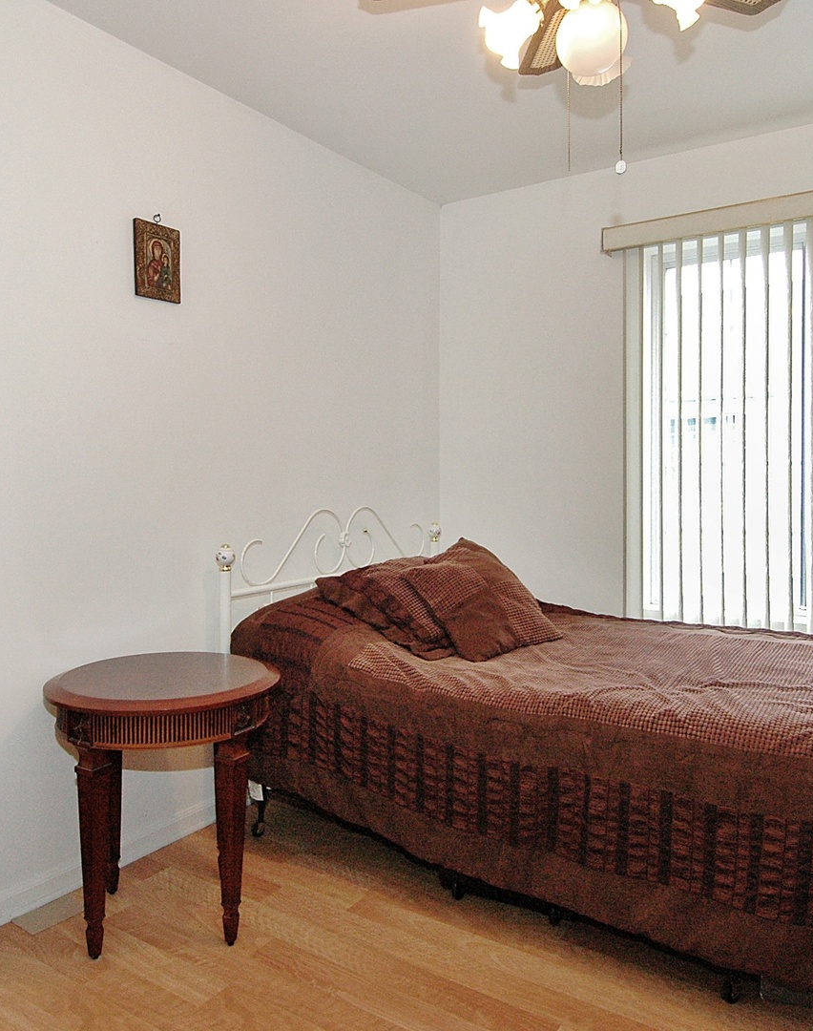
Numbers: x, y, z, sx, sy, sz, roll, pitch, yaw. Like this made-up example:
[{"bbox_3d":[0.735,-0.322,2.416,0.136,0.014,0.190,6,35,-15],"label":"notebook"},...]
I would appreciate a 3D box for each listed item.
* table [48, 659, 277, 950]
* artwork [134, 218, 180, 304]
[{"bbox_3d":[-0.645,0.764,2.099,0.588,0.670,0.588,-1,3,-10],"label":"table"},{"bbox_3d":[-0.779,-0.791,2.426,0.022,0.234,0.168,2,4,35],"label":"artwork"}]

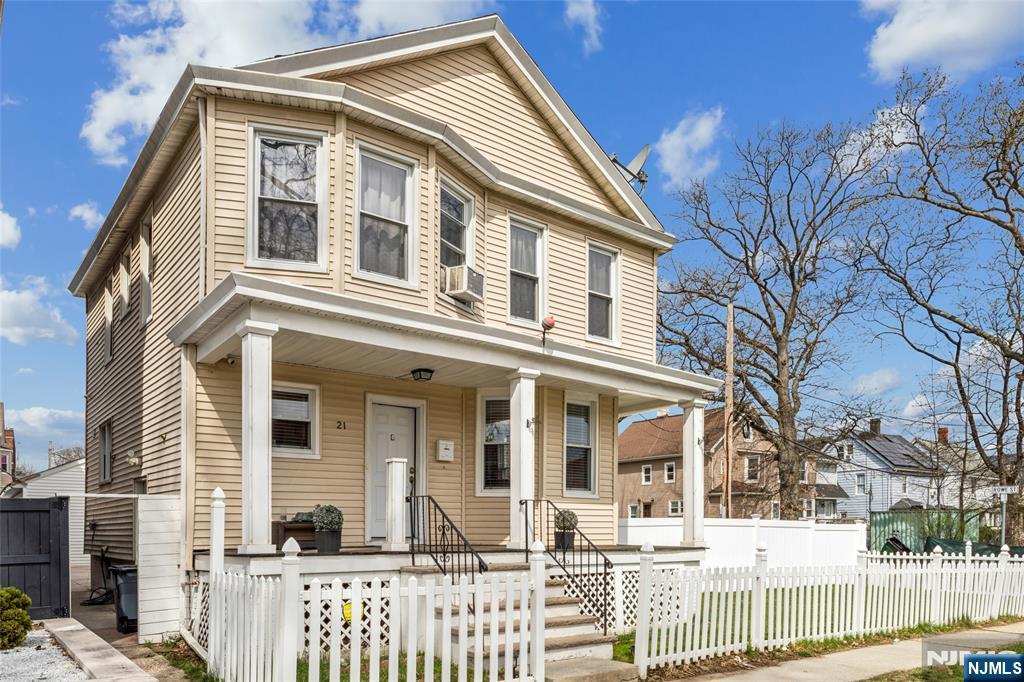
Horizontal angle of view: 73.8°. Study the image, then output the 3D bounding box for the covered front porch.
[{"bbox_3d":[-0.479,1.550,9.750,7.700,3.000,2.450,9,-15,-37],"label":"covered front porch"}]

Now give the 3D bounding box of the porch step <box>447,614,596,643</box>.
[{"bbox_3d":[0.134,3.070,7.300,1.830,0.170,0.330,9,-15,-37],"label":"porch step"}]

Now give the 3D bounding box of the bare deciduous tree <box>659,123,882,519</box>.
[{"bbox_3d":[10.566,0.185,28.000,9.200,17.500,8.800,4,-12,-17],"label":"bare deciduous tree"}]

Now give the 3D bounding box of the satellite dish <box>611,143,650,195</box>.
[{"bbox_3d":[2.049,-2.957,11.800,0.620,0.780,0.560,4,-12,-18],"label":"satellite dish"}]

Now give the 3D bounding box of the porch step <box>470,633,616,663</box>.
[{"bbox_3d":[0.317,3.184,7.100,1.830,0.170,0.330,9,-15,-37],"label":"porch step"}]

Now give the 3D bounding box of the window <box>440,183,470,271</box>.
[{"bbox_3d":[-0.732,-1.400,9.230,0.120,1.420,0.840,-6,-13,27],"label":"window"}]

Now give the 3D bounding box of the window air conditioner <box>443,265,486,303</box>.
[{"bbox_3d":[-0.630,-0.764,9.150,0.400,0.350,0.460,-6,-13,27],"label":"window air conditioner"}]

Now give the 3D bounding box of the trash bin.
[{"bbox_3d":[-5.409,3.674,9.700,0.570,0.960,0.630,9,-15,-38],"label":"trash bin"}]

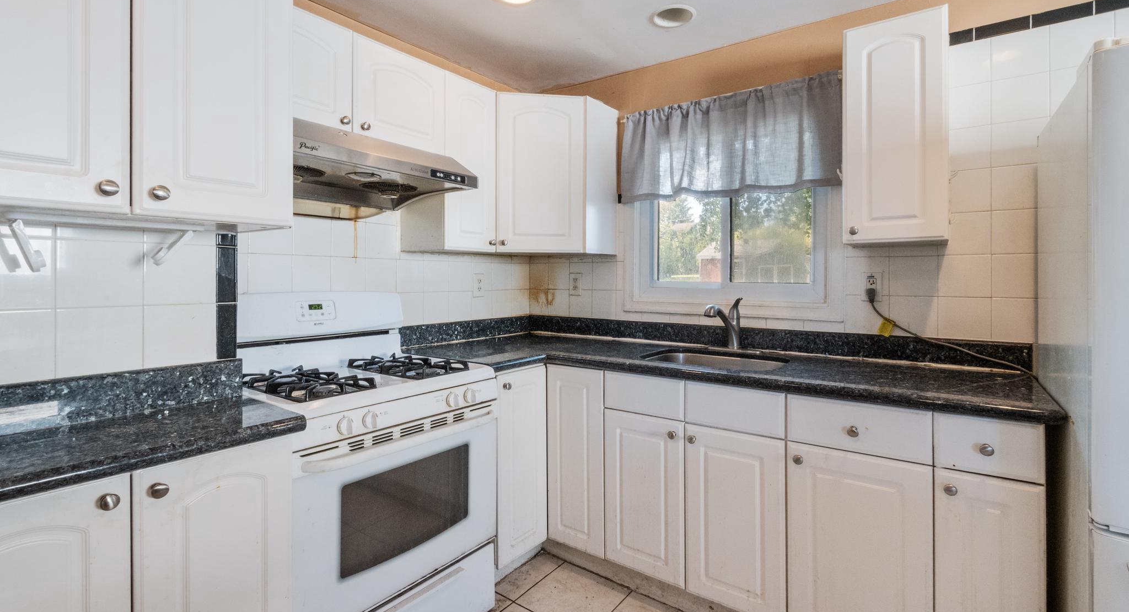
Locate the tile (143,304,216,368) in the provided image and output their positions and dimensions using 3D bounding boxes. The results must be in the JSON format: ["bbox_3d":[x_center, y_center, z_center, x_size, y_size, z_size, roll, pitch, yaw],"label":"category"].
[{"bbox_3d":[-1.013,0.075,1.245,0.010,0.158,0.151,2,3,38],"label":"tile"}]

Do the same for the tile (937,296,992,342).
[{"bbox_3d":[1.512,0.048,1.778,0.152,0.152,0.010,1,2,33],"label":"tile"}]

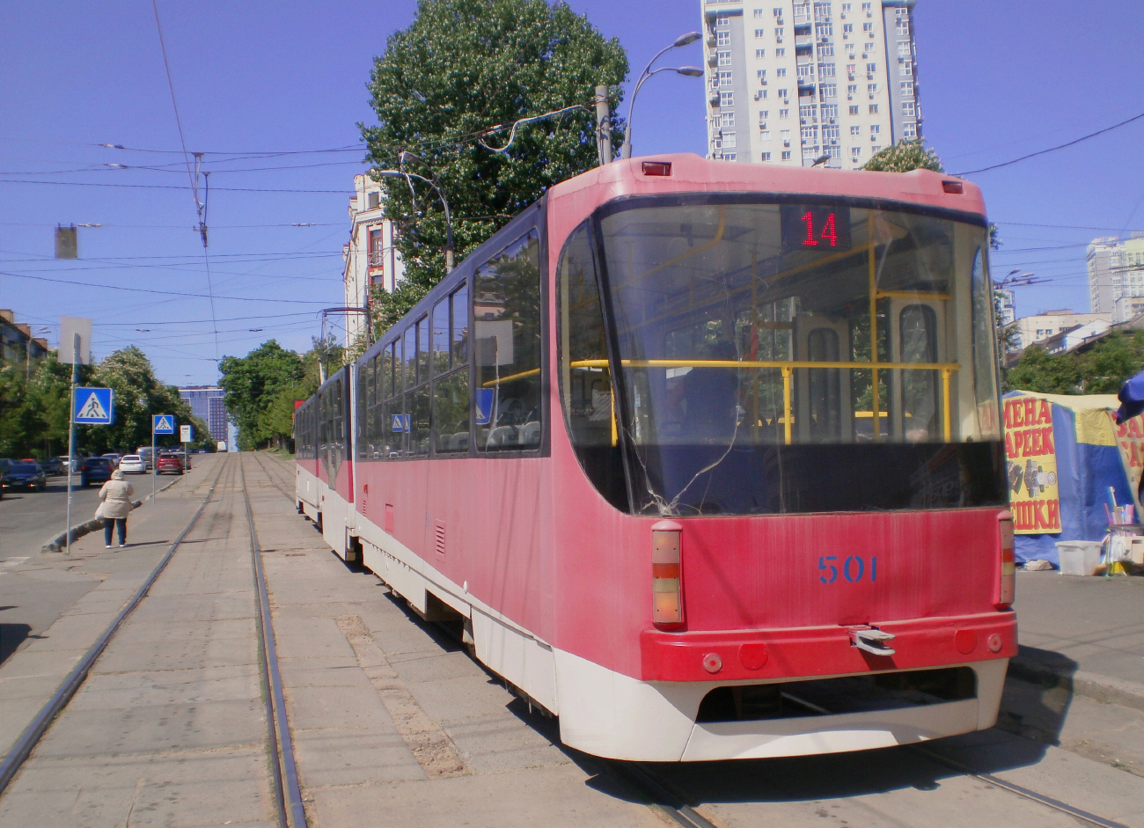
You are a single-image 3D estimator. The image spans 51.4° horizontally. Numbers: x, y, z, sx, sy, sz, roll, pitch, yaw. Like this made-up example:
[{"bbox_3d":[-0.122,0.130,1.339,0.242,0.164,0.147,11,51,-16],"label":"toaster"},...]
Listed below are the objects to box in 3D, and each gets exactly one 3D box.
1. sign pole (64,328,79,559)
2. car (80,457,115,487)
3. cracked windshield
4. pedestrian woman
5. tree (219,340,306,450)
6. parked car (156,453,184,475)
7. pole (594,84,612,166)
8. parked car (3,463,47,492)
[{"bbox_3d":[-9.270,0.550,22.100,0.070,4.140,0.070,2,-3,-15],"label":"sign pole"},{"bbox_3d":[-28.400,3.450,71.500,1.820,1.630,4.450,0,-2,-16],"label":"car"},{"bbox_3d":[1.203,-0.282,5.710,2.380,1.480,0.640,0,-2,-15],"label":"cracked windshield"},{"bbox_3d":[-8.930,1.840,23.300,0.640,1.580,0.450,0,-5,-18],"label":"pedestrian woman"},{"bbox_3d":[-42.900,-2.500,165.000,12.200,15.600,11.500,0,-5,-16],"label":"tree"},{"bbox_3d":[-27.950,3.450,83.100,1.820,1.580,4.400,0,-2,-16],"label":"parked car"},{"bbox_3d":[0.920,-2.450,26.700,0.360,9.800,0.360,-2,-4,-15],"label":"pole"},{"bbox_3d":[-28.300,3.200,61.600,1.730,1.430,4.400,0,-2,-16],"label":"parked car"}]

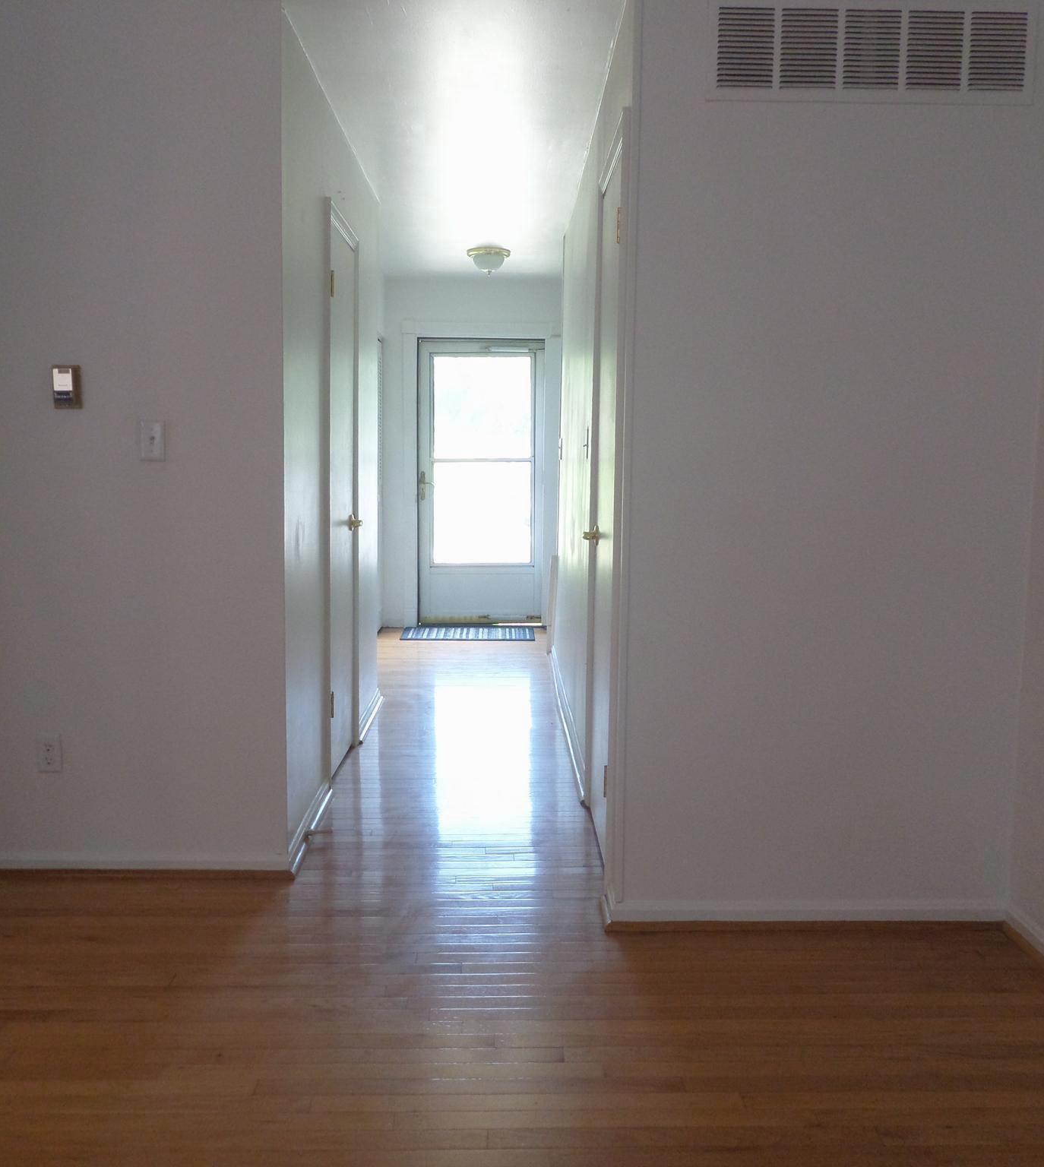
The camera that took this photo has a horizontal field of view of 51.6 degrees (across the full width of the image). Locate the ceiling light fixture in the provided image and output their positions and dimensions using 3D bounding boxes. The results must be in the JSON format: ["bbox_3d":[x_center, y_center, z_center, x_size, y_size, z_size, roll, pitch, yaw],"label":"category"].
[{"bbox_3d":[-0.200,-1.949,6.562,0.266,0.136,0.266,1,7,-1],"label":"ceiling light fixture"}]

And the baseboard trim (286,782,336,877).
[{"bbox_3d":[-0.687,0.786,3.561,0.032,0.067,0.796,1,7,-1],"label":"baseboard trim"}]

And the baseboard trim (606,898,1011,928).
[{"bbox_3d":[0.767,0.880,2.884,1.088,0.079,0.025,1,7,-1],"label":"baseboard trim"}]

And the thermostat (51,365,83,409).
[{"bbox_3d":[-1.270,-0.547,3.006,0.077,0.118,0.037,1,7,-1],"label":"thermostat"}]

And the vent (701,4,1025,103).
[{"bbox_3d":[0.854,-1.303,2.637,0.805,0.237,0.020,1,7,-1],"label":"vent"}]

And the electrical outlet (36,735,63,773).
[{"bbox_3d":[-1.375,0.497,3.138,0.069,0.115,0.010,1,7,-1],"label":"electrical outlet"}]

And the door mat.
[{"bbox_3d":[-0.373,0.354,7.628,0.918,0.010,0.570,1,7,-1],"label":"door mat"}]

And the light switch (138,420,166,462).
[{"bbox_3d":[-1.043,-0.401,3.038,0.069,0.116,0.016,1,7,-1],"label":"light switch"}]

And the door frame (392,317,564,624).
[{"bbox_3d":[-0.295,-0.757,7.766,1.154,2.188,0.130,1,7,-1],"label":"door frame"}]

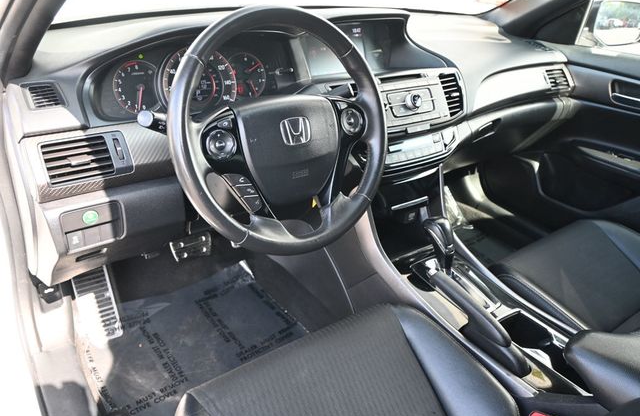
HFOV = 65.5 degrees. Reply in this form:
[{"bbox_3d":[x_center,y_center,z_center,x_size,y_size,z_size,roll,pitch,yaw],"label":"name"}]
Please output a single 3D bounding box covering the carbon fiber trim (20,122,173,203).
[{"bbox_3d":[-0.327,-0.077,0.776,0.225,0.105,0.045,-16,1,-32],"label":"carbon fiber trim"}]

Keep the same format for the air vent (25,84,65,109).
[{"bbox_3d":[-0.426,-0.170,0.768,0.050,0.045,0.020,-16,-12,-32],"label":"air vent"}]

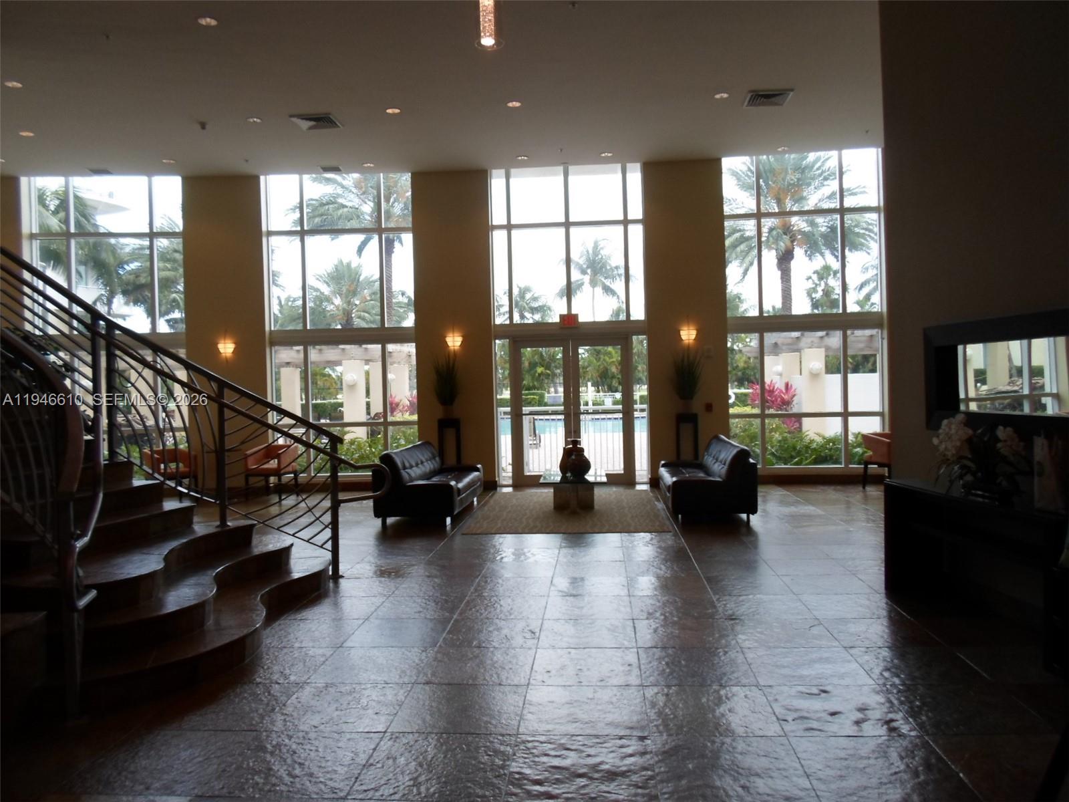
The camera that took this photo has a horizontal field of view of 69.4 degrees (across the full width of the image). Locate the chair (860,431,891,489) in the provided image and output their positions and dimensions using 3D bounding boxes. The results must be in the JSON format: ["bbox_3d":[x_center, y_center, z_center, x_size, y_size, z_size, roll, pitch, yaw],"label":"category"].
[{"bbox_3d":[5.079,0.863,10.915,0.560,0.790,0.590,-2,1,-14],"label":"chair"}]

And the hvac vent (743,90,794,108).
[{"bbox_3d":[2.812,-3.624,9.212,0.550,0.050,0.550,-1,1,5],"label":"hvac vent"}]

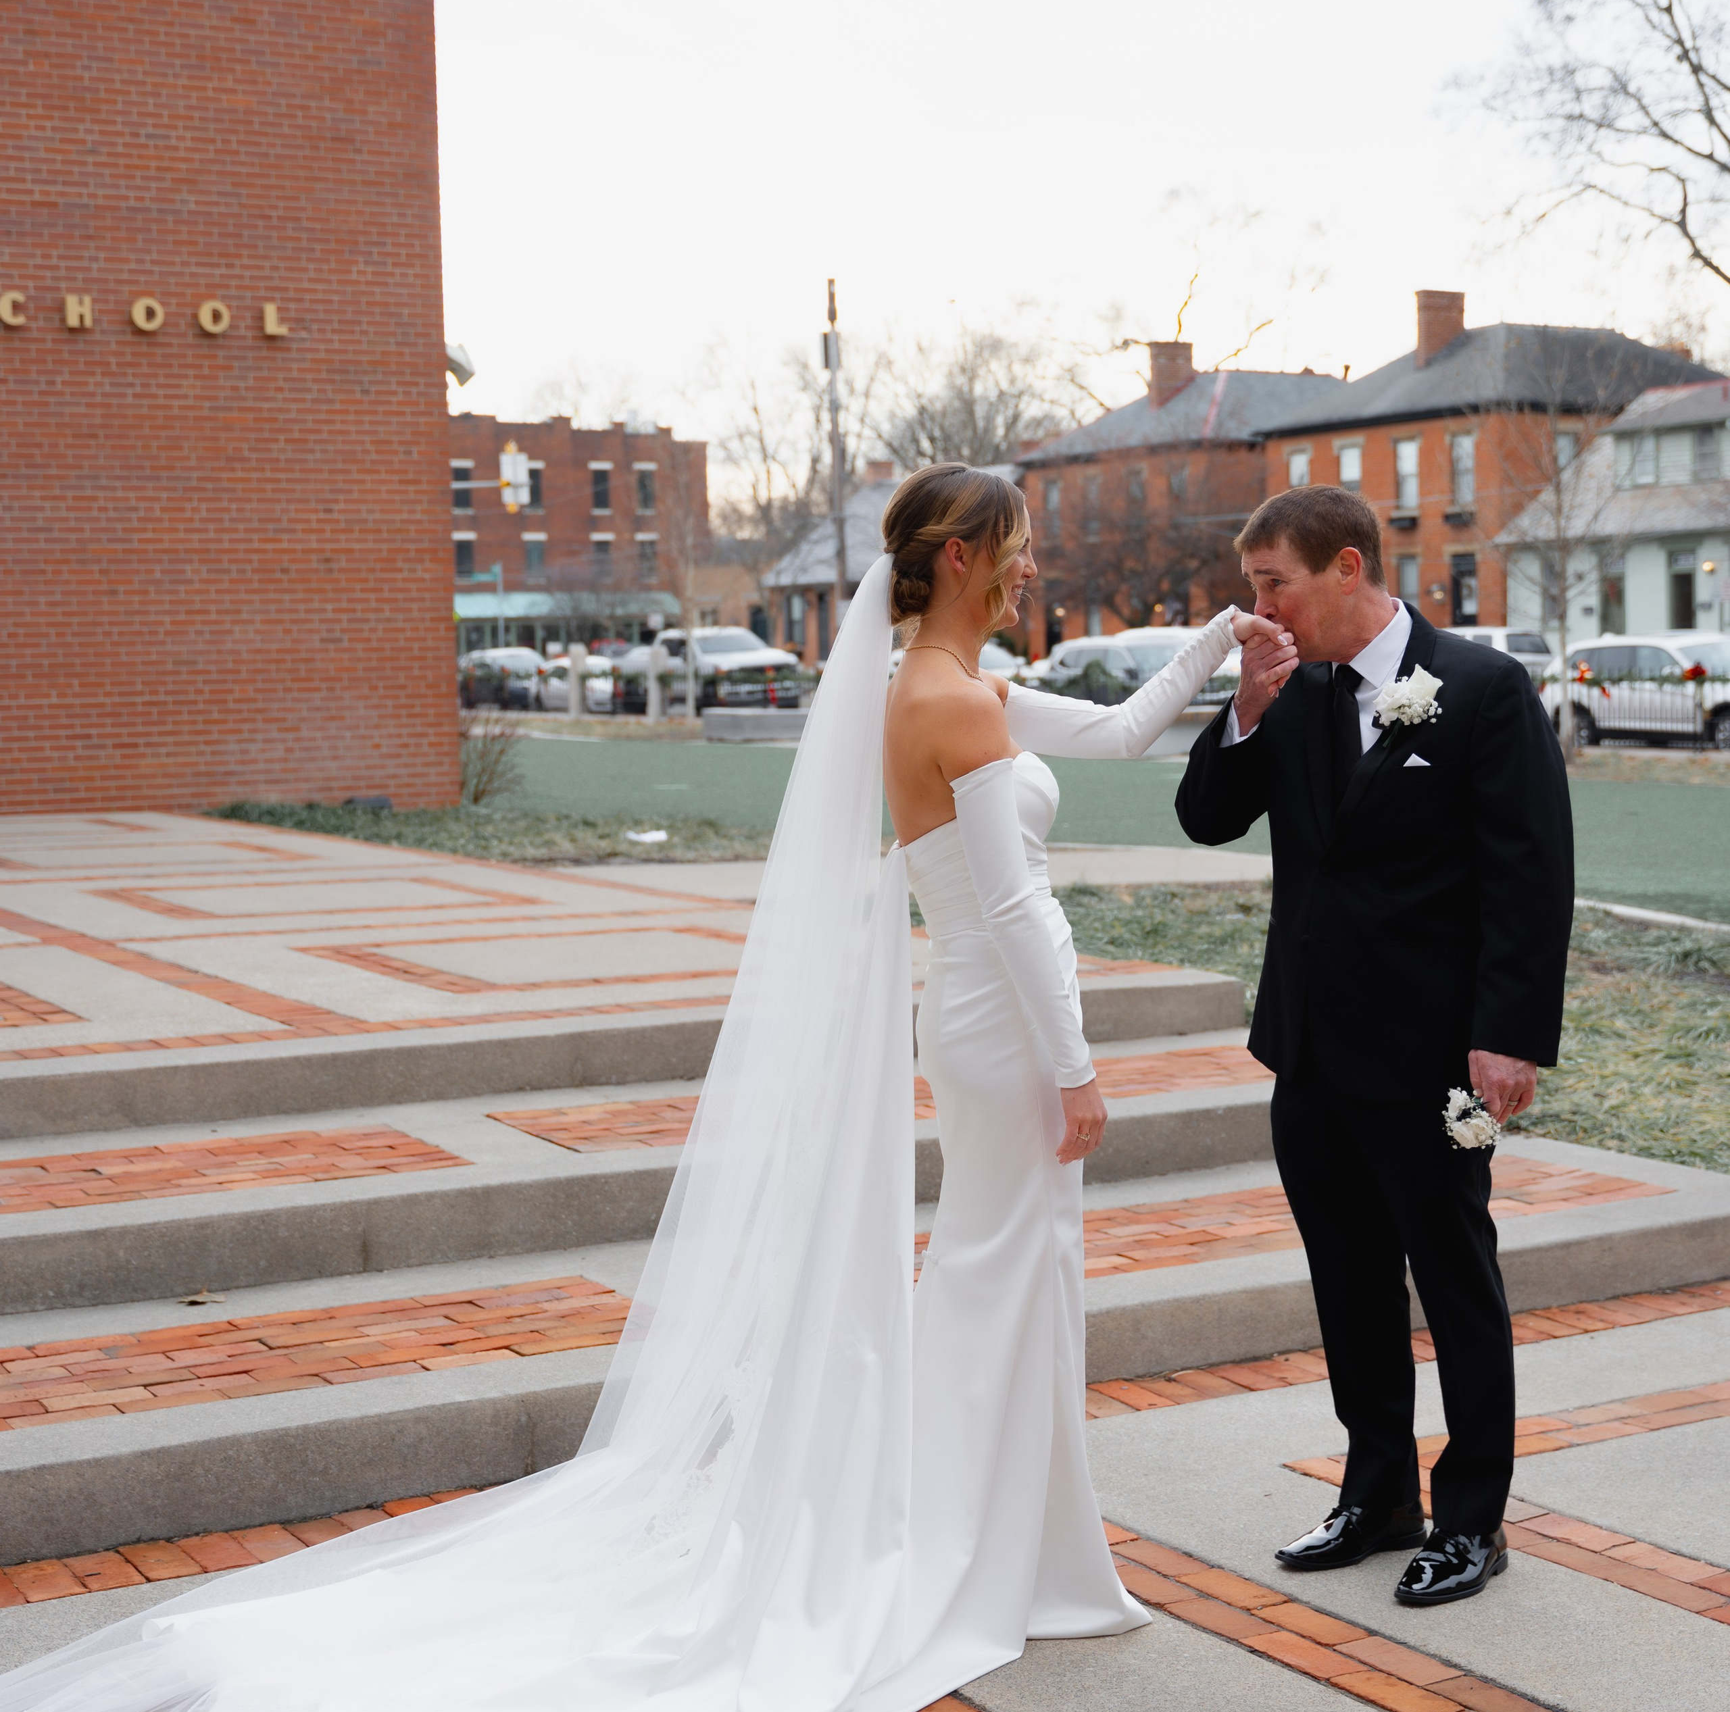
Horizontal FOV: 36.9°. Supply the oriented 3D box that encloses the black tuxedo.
[{"bbox_3d":[0.831,0.365,4.236,0.420,1.530,0.580,-4,5,-32],"label":"black tuxedo"}]

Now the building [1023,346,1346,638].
[{"bbox_3d":[11.822,-9.663,73.298,13.000,10.200,8.400,-4,5,-34],"label":"building"}]

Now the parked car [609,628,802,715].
[{"bbox_3d":[-3.436,-4.151,57.847,2.030,1.950,5.700,-4,5,-29],"label":"parked car"}]

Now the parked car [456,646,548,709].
[{"bbox_3d":[-9.119,-4.641,67.830,1.850,1.620,4.600,-4,5,-30],"label":"parked car"}]

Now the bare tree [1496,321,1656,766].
[{"bbox_3d":[9.246,-4.126,33.797,2.200,5.600,2.200,-1,4,0],"label":"bare tree"}]

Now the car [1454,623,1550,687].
[{"bbox_3d":[11.762,-3.681,51.890,1.850,1.800,4.700,-4,5,-34],"label":"car"}]

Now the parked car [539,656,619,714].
[{"bbox_3d":[-6.583,-4.215,62.852,1.800,1.470,4.500,-4,5,-28],"label":"parked car"}]

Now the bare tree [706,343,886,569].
[{"bbox_3d":[-2.499,-11.875,91.350,6.600,12.300,6.600,-1,4,0],"label":"bare tree"}]

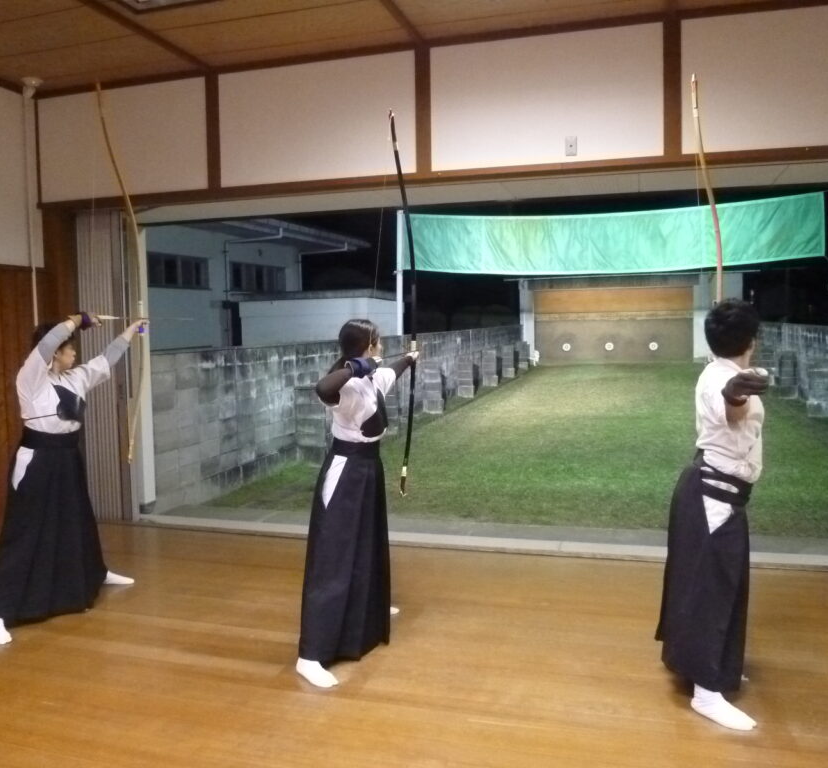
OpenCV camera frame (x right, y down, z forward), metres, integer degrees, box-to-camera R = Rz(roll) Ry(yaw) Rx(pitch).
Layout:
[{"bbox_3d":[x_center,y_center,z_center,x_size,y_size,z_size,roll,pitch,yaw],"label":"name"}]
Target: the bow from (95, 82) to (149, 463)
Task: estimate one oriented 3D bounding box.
[{"bbox_3d":[-1.633,-0.592,4.180,0.080,2.080,0.302,1,5,17],"label":"bow"}]

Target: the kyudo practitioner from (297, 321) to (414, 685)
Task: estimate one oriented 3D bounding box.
[{"bbox_3d":[-0.240,0.450,3.543,0.382,1.518,1.196,1,5,17],"label":"kyudo practitioner"}]

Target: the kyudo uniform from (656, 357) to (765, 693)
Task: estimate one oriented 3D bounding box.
[{"bbox_3d":[1.212,0.528,3.017,0.452,1.266,0.874,1,5,17],"label":"kyudo uniform"}]

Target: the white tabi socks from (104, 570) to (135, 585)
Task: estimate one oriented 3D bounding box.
[{"bbox_3d":[-1.747,1.117,4.329,0.231,0.100,0.090,-2,5,-8],"label":"white tabi socks"}]

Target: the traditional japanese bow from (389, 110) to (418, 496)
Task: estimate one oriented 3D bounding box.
[{"bbox_3d":[-0.038,-0.379,3.818,0.060,1.909,0.392,1,5,17],"label":"traditional japanese bow"}]

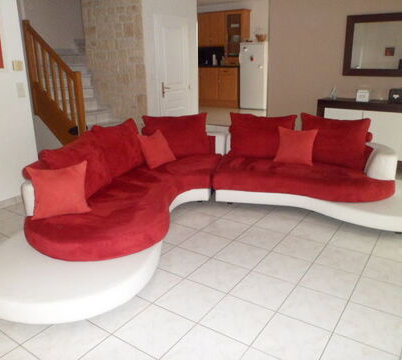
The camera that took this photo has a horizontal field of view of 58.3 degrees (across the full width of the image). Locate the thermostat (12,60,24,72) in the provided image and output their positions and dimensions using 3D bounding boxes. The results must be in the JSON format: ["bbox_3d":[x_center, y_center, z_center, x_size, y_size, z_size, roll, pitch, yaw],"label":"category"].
[{"bbox_3d":[-1.916,-1.197,3.791,0.030,0.092,0.092,10,21,33],"label":"thermostat"}]

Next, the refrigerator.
[{"bbox_3d":[1.293,-2.356,8.136,0.590,1.420,0.600,11,21,33],"label":"refrigerator"}]

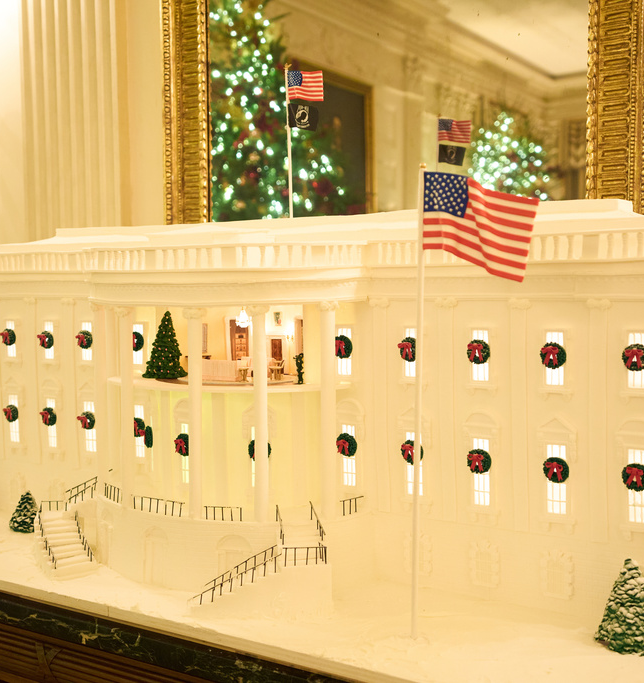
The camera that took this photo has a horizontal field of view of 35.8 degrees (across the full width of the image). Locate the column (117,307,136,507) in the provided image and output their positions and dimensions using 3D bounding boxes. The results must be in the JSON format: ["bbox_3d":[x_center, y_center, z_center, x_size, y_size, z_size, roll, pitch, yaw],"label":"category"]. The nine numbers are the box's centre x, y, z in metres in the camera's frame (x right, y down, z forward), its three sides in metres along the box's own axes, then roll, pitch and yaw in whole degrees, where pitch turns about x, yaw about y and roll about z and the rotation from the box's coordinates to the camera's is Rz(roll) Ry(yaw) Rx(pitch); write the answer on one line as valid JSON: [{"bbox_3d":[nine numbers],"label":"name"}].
[{"bbox_3d":[-0.332,0.110,1.701,0.027,0.339,0.027,-1,4,0],"label":"column"}]

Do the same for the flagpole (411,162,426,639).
[{"bbox_3d":[0.130,0.086,1.339,0.010,0.643,0.010,4,5,36],"label":"flagpole"}]

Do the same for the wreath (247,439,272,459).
[{"bbox_3d":[-0.104,0.183,1.659,0.037,0.037,0.018,-1,4,3],"label":"wreath"}]

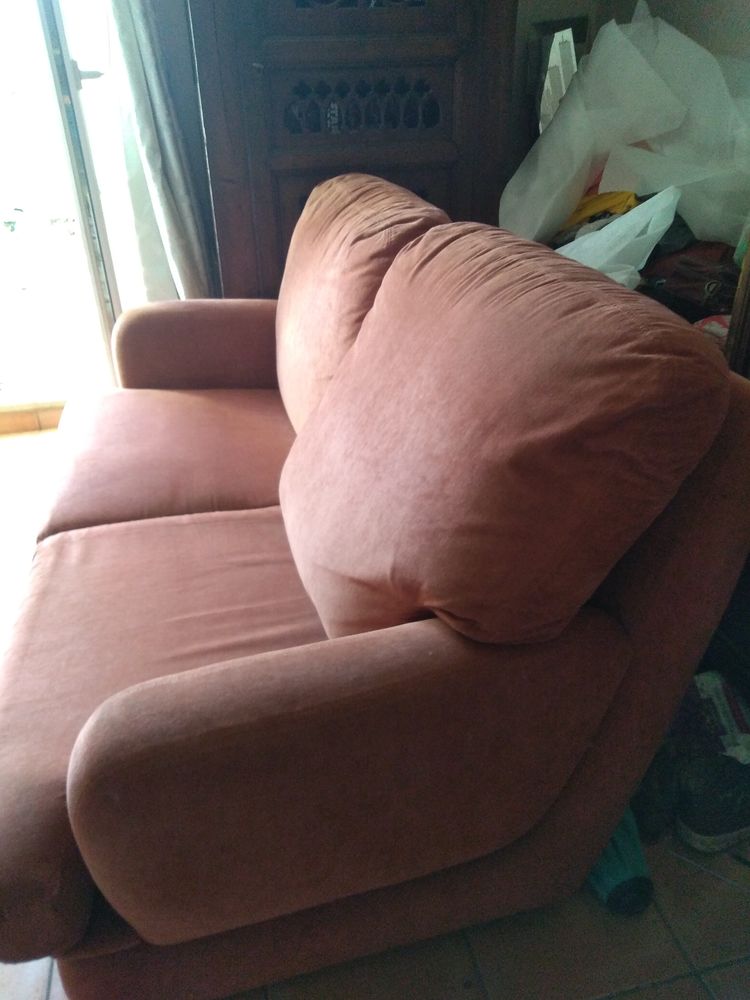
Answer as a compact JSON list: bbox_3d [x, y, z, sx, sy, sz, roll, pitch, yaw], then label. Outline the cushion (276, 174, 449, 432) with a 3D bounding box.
[{"bbox_3d":[-0.052,-0.418,1.728,0.270,0.590,0.660,9,26,-22],"label":"cushion"}]

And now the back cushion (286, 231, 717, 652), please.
[{"bbox_3d":[0.110,-0.087,1.090,0.275,0.590,0.660,20,21,-26],"label":"back cushion"}]

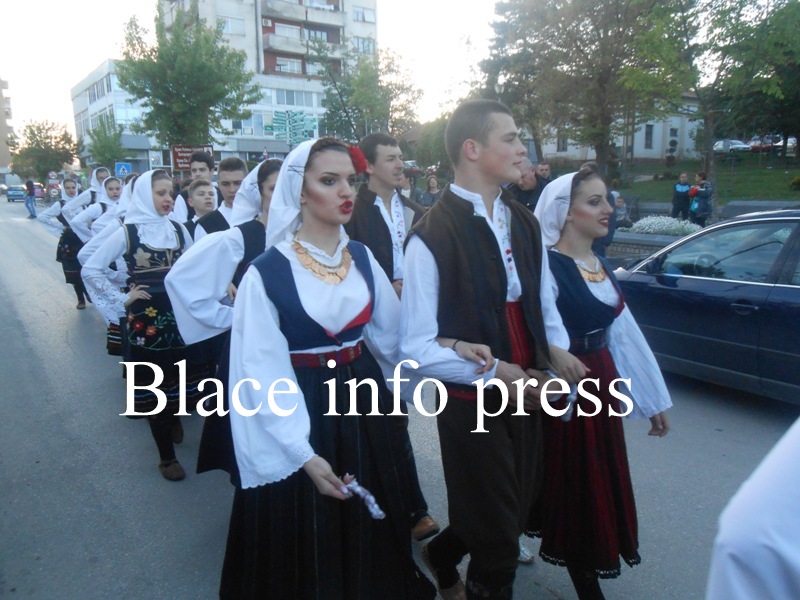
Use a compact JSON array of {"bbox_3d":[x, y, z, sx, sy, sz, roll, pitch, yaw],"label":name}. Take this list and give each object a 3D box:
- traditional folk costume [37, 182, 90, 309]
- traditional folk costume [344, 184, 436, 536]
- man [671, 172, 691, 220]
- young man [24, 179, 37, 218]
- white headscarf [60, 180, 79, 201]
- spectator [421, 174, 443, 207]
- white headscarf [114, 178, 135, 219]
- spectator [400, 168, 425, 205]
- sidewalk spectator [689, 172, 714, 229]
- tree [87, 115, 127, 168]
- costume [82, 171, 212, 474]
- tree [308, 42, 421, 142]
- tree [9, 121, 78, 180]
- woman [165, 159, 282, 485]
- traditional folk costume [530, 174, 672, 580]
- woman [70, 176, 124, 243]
[{"bbox_3d":[-4.273,-0.715,7.654,0.660,1.620,0.450,-6,13,-29],"label":"traditional folk costume"},{"bbox_3d":[-0.038,0.300,2.675,0.520,1.540,0.450,-8,13,-35],"label":"traditional folk costume"},{"bbox_3d":[6.678,-2.134,14.254,0.540,1.730,0.330,4,12,19],"label":"man"},{"bbox_3d":[-16.262,-4.404,26.445,0.400,1.710,0.480,6,13,30],"label":"young man"},{"bbox_3d":[-4.133,-1.373,7.526,0.220,0.270,0.250,-6,13,-29],"label":"white headscarf"},{"bbox_3d":[0.563,-1.368,10.736,0.500,1.650,0.300,1,11,6],"label":"spectator"},{"bbox_3d":[-1.794,-0.689,4.022,0.250,0.310,0.270,-8,14,-36],"label":"white headscarf"},{"bbox_3d":[0.211,-1.274,10.143,0.500,1.730,0.320,6,13,29],"label":"spectator"},{"bbox_3d":[6.852,-2.062,13.657,0.500,1.680,0.500,4,12,18],"label":"sidewalk spectator"},{"bbox_3d":[-17.126,-7.981,35.123,2.400,5.500,2.400,-8,13,-34],"label":"tree"},{"bbox_3d":[-1.331,0.146,3.205,0.600,1.640,0.450,-9,14,-39],"label":"costume"},{"bbox_3d":[-1.712,-8.145,28.980,5.400,8.100,5.200,0,11,0],"label":"tree"},{"bbox_3d":[-32.970,-12.836,55.573,5.800,7.249,5.800,-8,13,-34],"label":"tree"},{"bbox_3d":[-0.672,0.245,2.614,0.600,1.670,0.450,-8,14,-37],"label":"woman"},{"bbox_3d":[0.712,0.242,2.155,0.500,1.350,0.400,-8,14,-36],"label":"traditional folk costume"},{"bbox_3d":[-3.250,-0.525,6.723,0.720,1.672,0.420,-6,13,-29],"label":"woman"}]

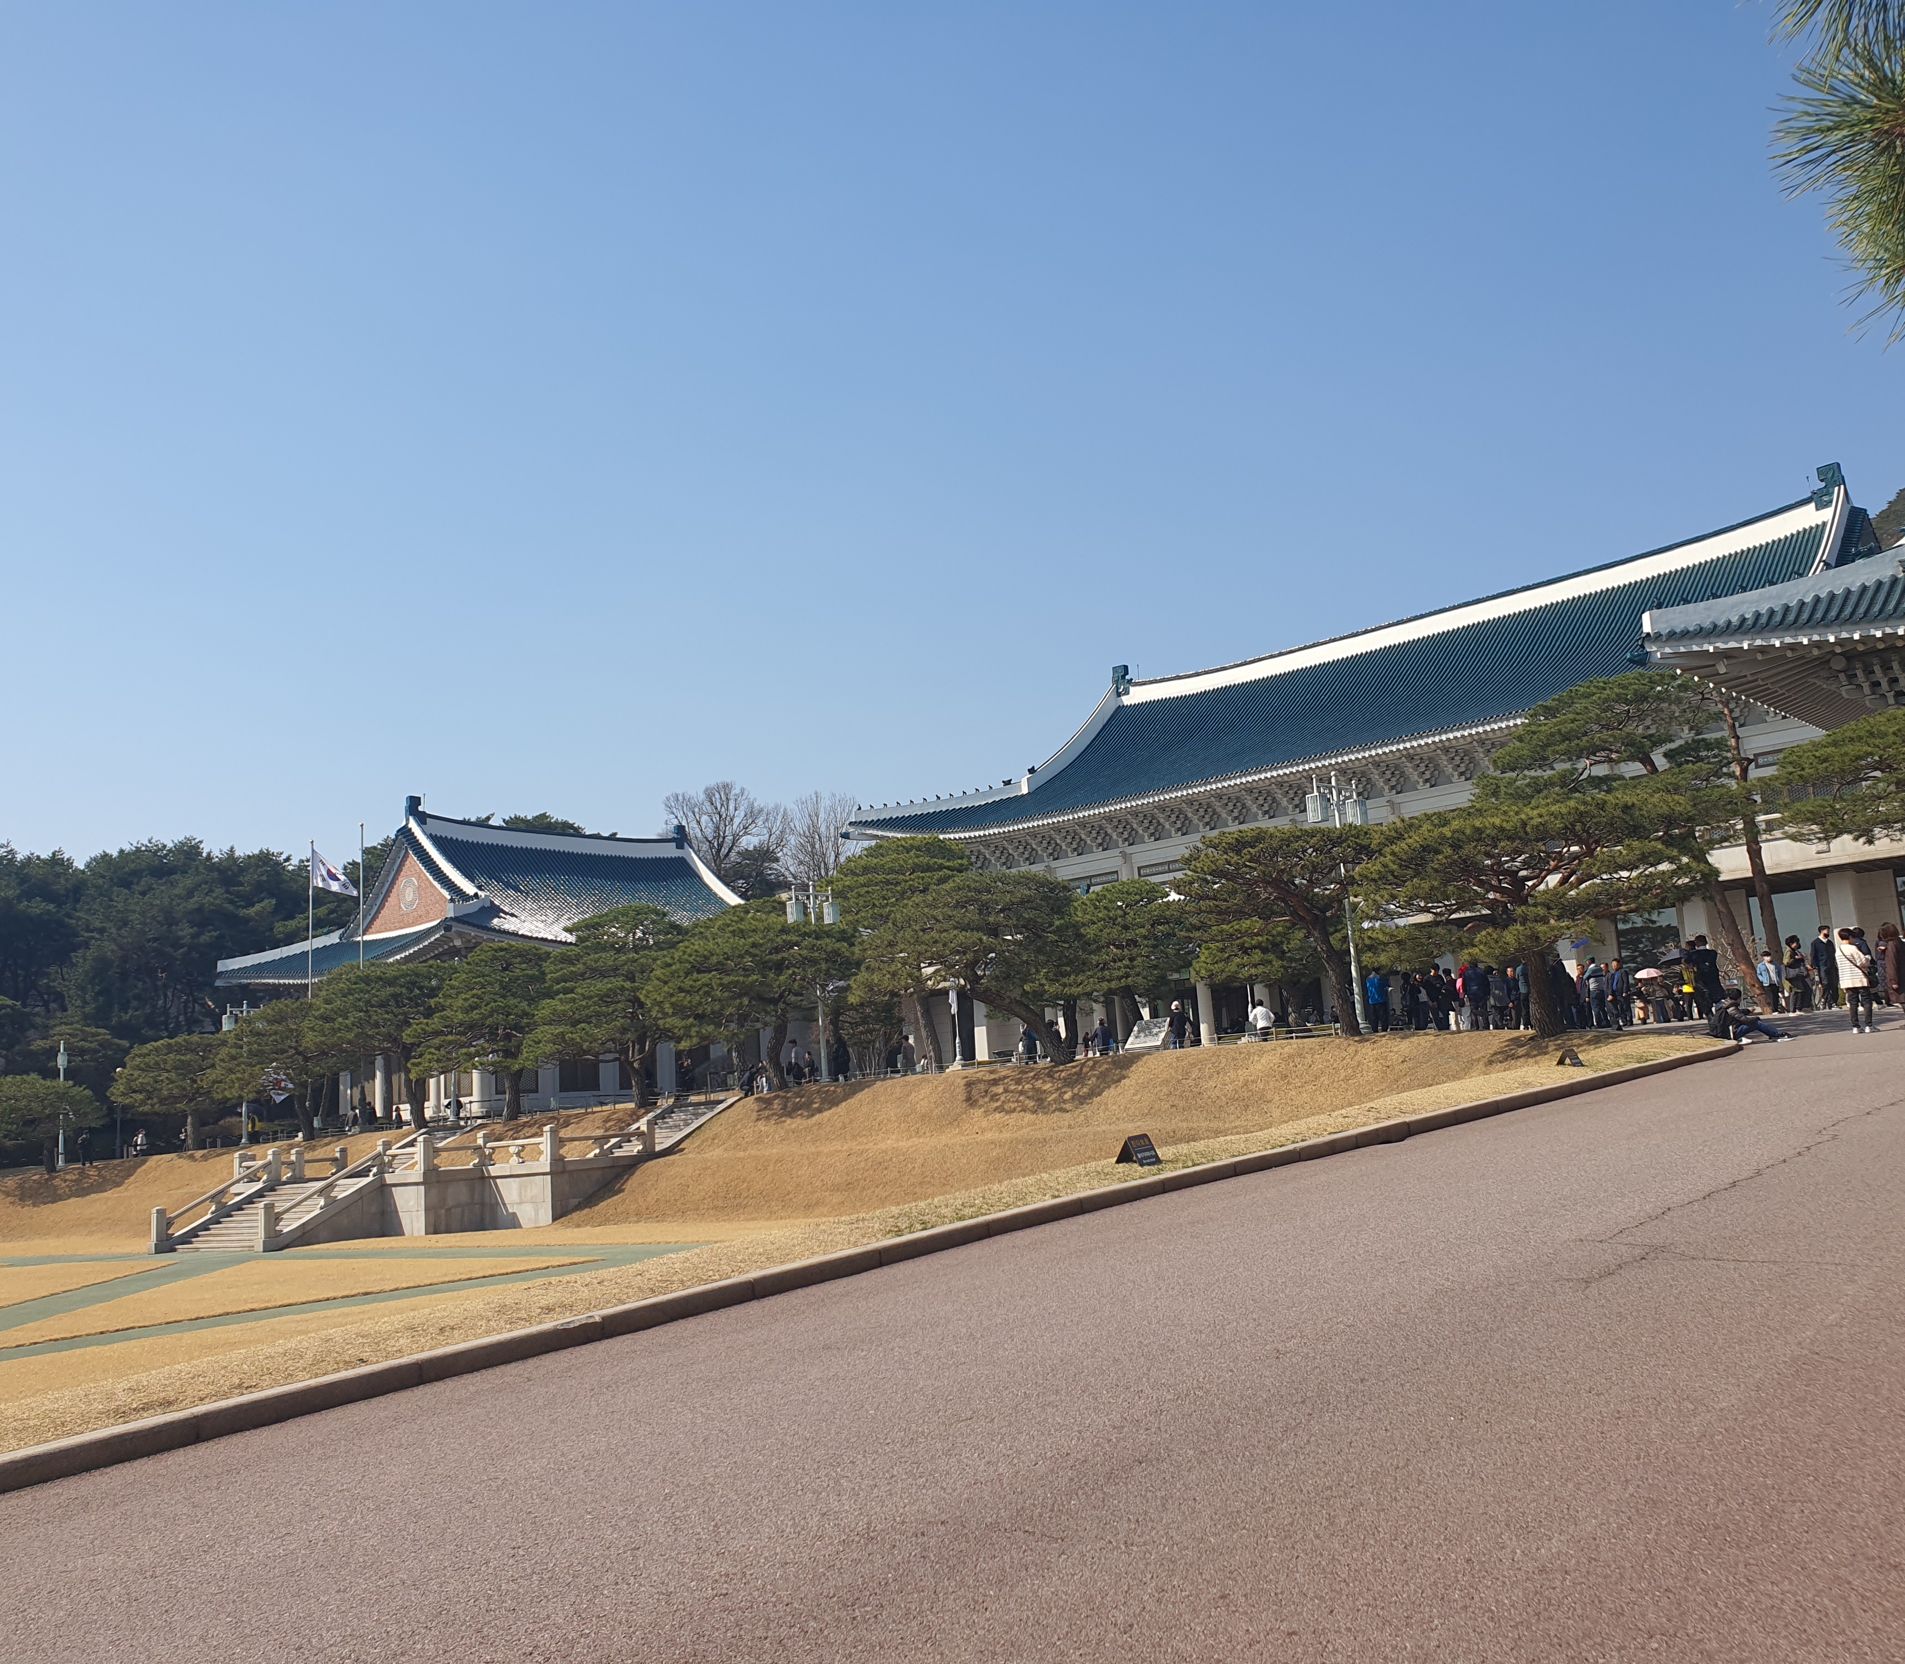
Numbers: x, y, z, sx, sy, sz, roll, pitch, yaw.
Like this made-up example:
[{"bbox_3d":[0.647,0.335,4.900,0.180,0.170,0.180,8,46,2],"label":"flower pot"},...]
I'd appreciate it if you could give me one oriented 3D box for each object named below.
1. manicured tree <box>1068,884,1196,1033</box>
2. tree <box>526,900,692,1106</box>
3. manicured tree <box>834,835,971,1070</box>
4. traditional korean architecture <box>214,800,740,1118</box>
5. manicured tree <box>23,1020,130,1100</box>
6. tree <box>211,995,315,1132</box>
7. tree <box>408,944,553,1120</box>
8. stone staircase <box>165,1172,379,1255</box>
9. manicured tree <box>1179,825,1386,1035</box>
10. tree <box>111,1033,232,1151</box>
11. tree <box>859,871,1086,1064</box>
[{"bbox_3d":[4.962,3.785,45.464,3.700,4.920,3.700,-12,-13,39],"label":"manicured tree"},{"bbox_3d":[-11.689,6.020,57.562,5.780,6.980,5.210,-2,-10,-12],"label":"tree"},{"bbox_3d":[-1.163,3.448,45.979,4.300,6.680,4.300,-12,-13,39],"label":"manicured tree"},{"bbox_3d":[-23.750,7.902,99.629,24.000,18.500,30.000,-12,-13,39],"label":"traditional korean architecture"},{"bbox_3d":[-51.000,15.323,97.044,5.500,8.500,5.000,1,-11,-28],"label":"manicured tree"},{"bbox_3d":[-28.975,10.005,70.617,4.570,5.840,4.120,0,-11,-22],"label":"tree"},{"bbox_3d":[-17.502,7.445,62.199,5.380,6.570,4.850,-1,-11,-16],"label":"tree"},{"bbox_3d":[-17.513,9.726,42.734,5.400,1.750,3.000,-12,-13,39],"label":"stone staircase"},{"bbox_3d":[7.259,2.232,36.990,4.600,4.760,4.400,-12,-13,39],"label":"manicured tree"},{"bbox_3d":[-35.527,11.880,76.252,5.340,5.420,4.810,0,-11,-25],"label":"tree"},{"bbox_3d":[0.508,3.498,41.988,5.500,4.970,5.000,-4,-10,-1],"label":"tree"}]

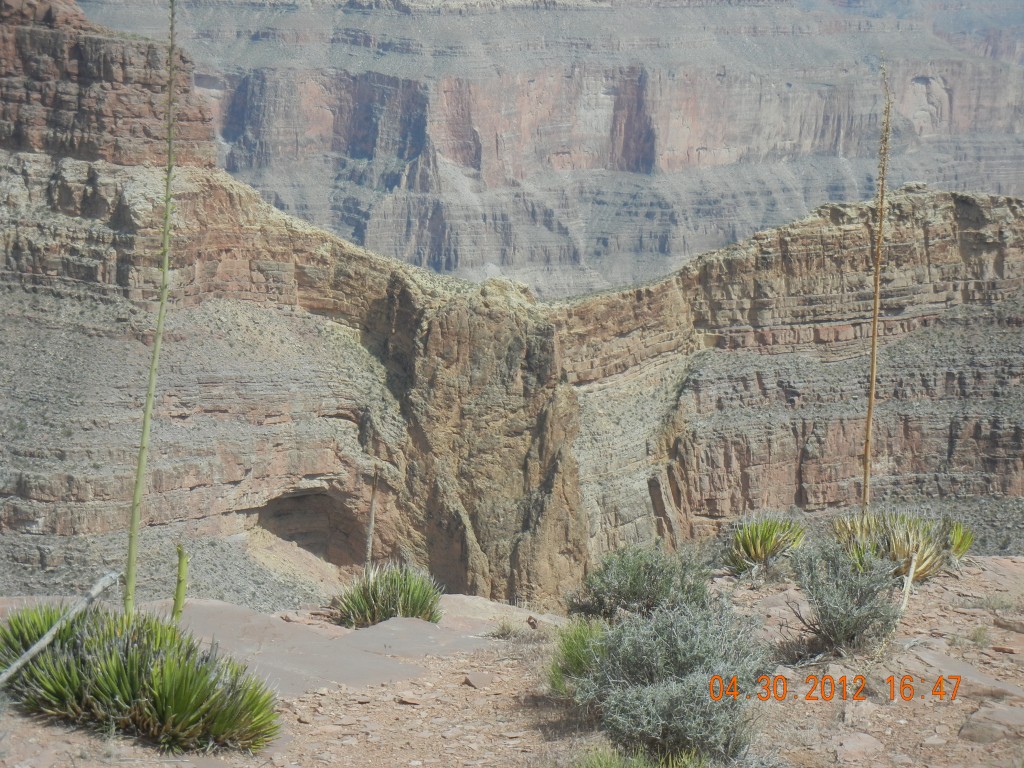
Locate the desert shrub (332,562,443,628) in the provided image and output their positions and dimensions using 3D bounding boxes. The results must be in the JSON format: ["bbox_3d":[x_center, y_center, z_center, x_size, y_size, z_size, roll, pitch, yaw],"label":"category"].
[{"bbox_3d":[-0.577,0.980,12.200,0.494,0.291,0.433,1,9,0],"label":"desert shrub"}]

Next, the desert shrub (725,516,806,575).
[{"bbox_3d":[1.295,0.828,13.500,0.398,0.288,0.369,1,9,0],"label":"desert shrub"}]

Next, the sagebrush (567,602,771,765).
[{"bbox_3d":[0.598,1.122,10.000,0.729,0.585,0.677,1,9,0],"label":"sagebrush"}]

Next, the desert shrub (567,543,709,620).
[{"bbox_3d":[0.596,0.930,12.400,0.640,0.375,0.560,1,9,0],"label":"desert shrub"}]

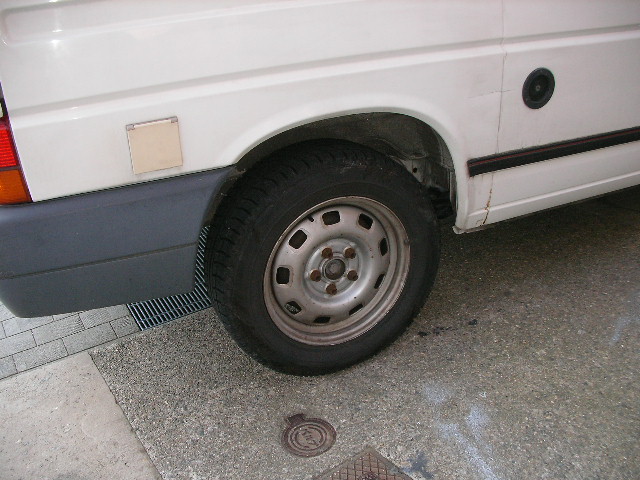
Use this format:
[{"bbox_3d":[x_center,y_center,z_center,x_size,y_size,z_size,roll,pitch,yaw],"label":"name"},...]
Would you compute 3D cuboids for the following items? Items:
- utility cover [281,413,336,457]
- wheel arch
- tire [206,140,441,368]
[{"bbox_3d":[-0.031,0.480,1.725,0.138,0.020,0.158,-13,27,-22],"label":"utility cover"},{"bbox_3d":[0.000,-0.157,1.773,0.710,0.370,0.250,-13,27,-22],"label":"wheel arch"},{"bbox_3d":[0.018,0.056,1.888,0.640,0.640,0.205,-13,27,-22],"label":"tire"}]

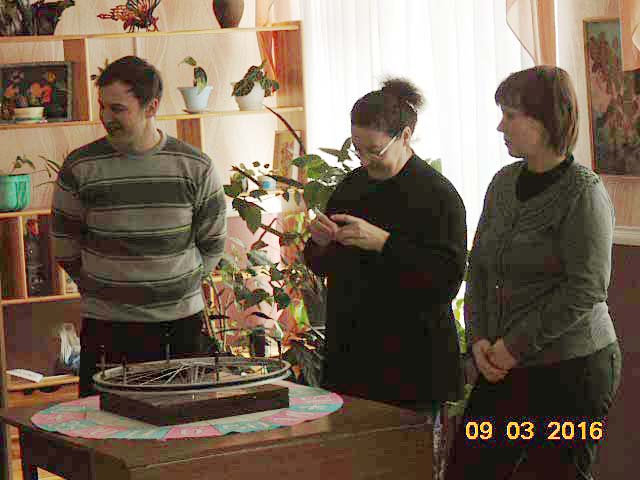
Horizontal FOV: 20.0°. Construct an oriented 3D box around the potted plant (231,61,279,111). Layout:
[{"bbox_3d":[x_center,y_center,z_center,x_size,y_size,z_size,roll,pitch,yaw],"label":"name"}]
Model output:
[{"bbox_3d":[-0.262,-0.618,7.250,0.185,0.195,0.170,-3,4,0],"label":"potted plant"}]

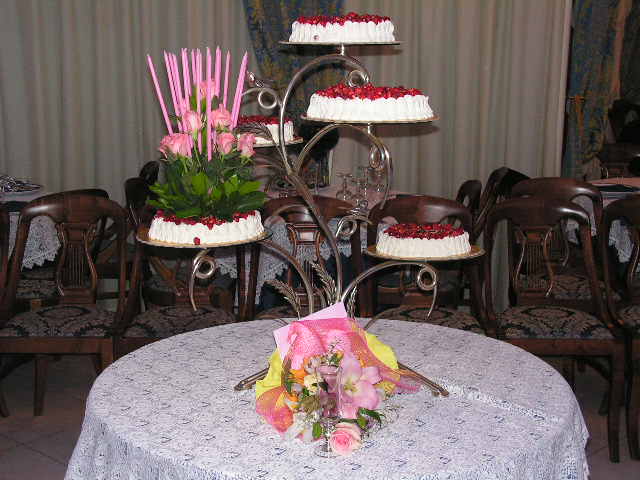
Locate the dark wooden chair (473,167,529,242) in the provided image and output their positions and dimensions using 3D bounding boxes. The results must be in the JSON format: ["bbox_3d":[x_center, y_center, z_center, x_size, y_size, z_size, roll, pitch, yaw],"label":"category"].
[{"bbox_3d":[0.750,0.126,4.778,0.540,0.920,0.480,-5,11,-25],"label":"dark wooden chair"}]

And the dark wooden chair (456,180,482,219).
[{"bbox_3d":[0.460,0.171,4.453,0.520,0.915,0.475,1,12,6],"label":"dark wooden chair"}]

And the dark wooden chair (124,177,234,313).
[{"bbox_3d":[-0.600,0.183,4.463,0.540,0.920,0.480,3,11,14],"label":"dark wooden chair"}]

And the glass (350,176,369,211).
[{"bbox_3d":[0.172,-0.213,4.392,0.073,0.160,0.073,0,12,0],"label":"glass"}]

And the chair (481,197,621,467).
[{"bbox_3d":[0.858,0.320,3.753,0.475,0.915,0.520,1,12,3],"label":"chair"}]

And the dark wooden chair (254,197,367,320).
[{"bbox_3d":[-0.045,0.312,3.744,0.480,0.920,0.540,0,10,0],"label":"dark wooden chair"}]

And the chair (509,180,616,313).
[{"bbox_3d":[1.060,0.218,4.266,0.480,0.920,0.540,0,10,0],"label":"chair"}]

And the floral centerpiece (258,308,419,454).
[{"bbox_3d":[0.020,0.258,1.926,0.320,0.170,0.380,0,10,0],"label":"floral centerpiece"}]

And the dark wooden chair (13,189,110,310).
[{"bbox_3d":[-0.970,0.312,3.744,0.480,0.920,0.540,0,10,0],"label":"dark wooden chair"}]

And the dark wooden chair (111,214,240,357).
[{"bbox_3d":[-0.512,0.320,3.753,0.475,0.915,0.520,0,12,0],"label":"dark wooden chair"}]

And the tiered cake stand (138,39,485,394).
[{"bbox_3d":[0.000,-0.099,2.392,0.780,0.770,0.730,0,12,0],"label":"tiered cake stand"}]

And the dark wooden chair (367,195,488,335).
[{"bbox_3d":[0.418,0.320,3.753,0.475,0.915,0.520,0,12,0],"label":"dark wooden chair"}]

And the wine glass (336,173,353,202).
[{"bbox_3d":[0.120,-0.247,4.751,0.073,0.163,0.073,0,10,0],"label":"wine glass"}]

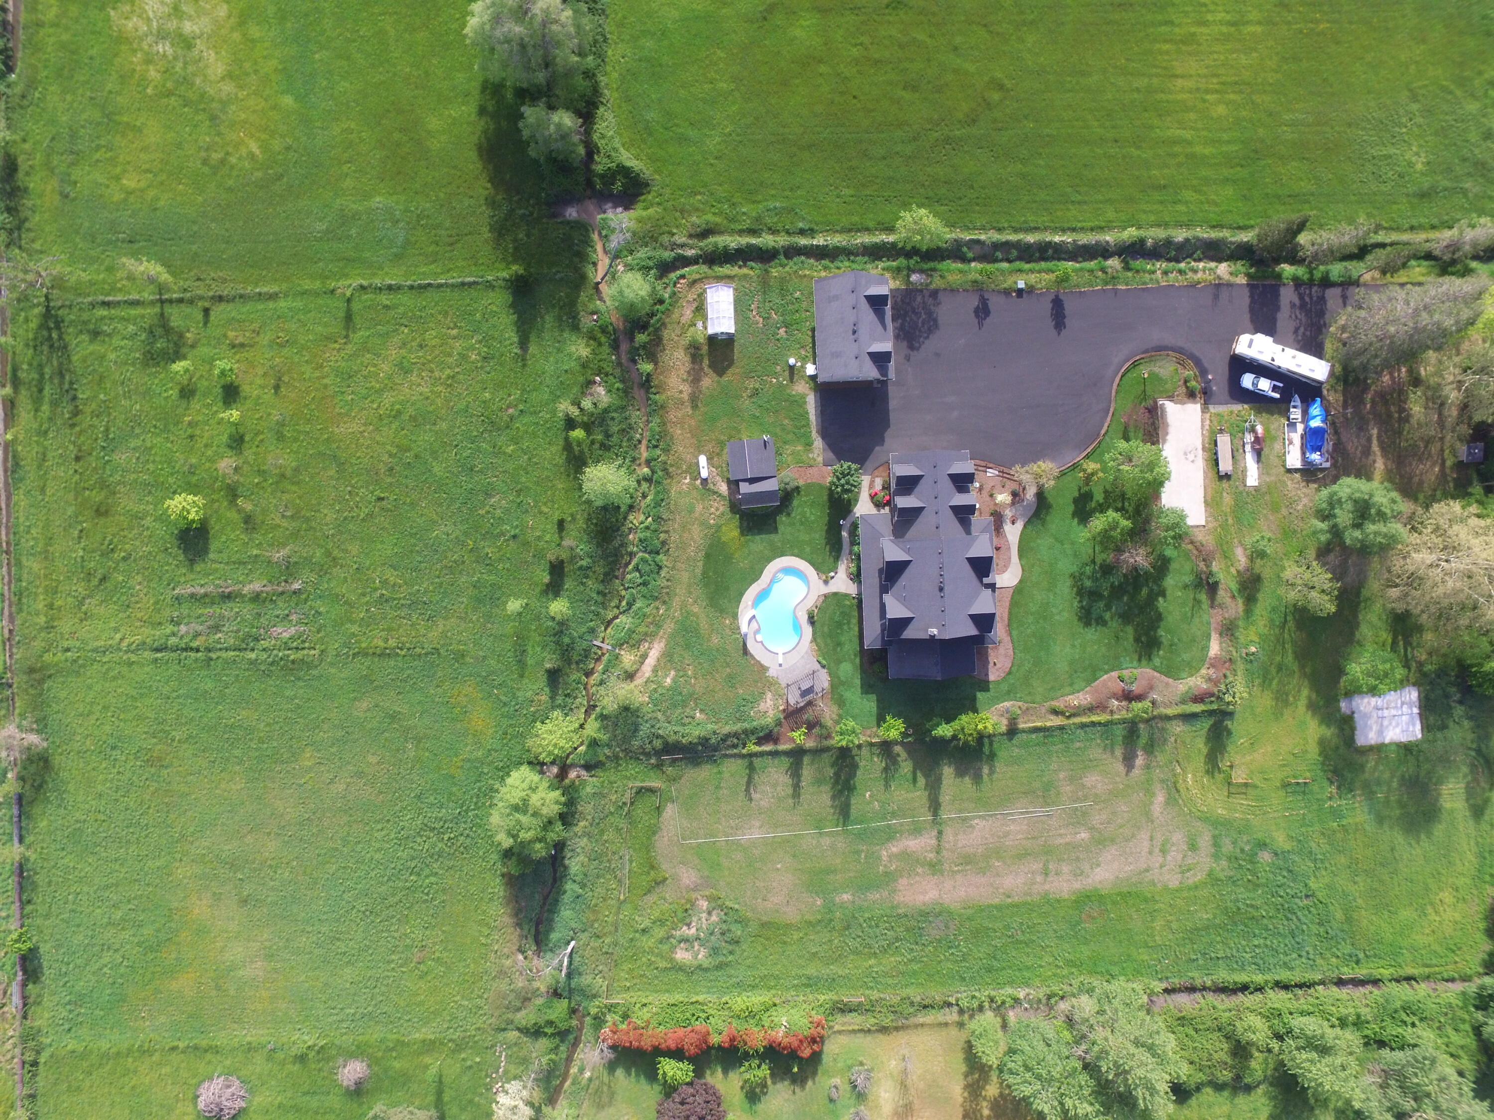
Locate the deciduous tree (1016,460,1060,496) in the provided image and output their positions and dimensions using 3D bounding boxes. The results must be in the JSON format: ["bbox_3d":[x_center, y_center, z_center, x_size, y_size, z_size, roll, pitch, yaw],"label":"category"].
[{"bbox_3d":[38.190,-10.940,113.770,4.660,4.360,5.270,0,90,0],"label":"deciduous tree"}]

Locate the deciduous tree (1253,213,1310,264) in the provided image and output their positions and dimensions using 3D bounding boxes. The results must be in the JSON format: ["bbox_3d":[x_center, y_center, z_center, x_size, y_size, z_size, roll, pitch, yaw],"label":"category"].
[{"bbox_3d":[70.120,-42.040,112.850,4.800,9.300,4.800,0,90,0],"label":"deciduous tree"}]

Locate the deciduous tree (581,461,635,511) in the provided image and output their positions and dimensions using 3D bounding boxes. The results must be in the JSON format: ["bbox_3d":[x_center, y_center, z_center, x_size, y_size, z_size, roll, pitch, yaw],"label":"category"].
[{"bbox_3d":[-18.771,-9.859,116.650,7.000,6.700,6.500,0,90,0],"label":"deciduous tree"}]

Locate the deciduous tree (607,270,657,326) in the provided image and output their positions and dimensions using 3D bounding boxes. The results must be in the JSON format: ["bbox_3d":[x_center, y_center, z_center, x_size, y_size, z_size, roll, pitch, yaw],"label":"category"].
[{"bbox_3d":[-15.571,-35.489,116.900,6.600,6.200,6.800,0,90,0],"label":"deciduous tree"}]

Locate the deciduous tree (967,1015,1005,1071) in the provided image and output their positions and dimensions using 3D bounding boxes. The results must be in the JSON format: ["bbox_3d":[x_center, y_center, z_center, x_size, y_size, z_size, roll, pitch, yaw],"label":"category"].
[{"bbox_3d":[32.018,64.427,115.500,4.300,9.000,4.600,0,90,0],"label":"deciduous tree"}]

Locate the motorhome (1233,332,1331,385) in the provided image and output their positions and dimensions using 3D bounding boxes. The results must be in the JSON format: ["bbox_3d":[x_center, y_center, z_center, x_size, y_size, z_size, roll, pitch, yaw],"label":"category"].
[{"bbox_3d":[72.505,-27.313,118.350,12.600,3.300,2.750,18,90,0],"label":"motorhome"}]

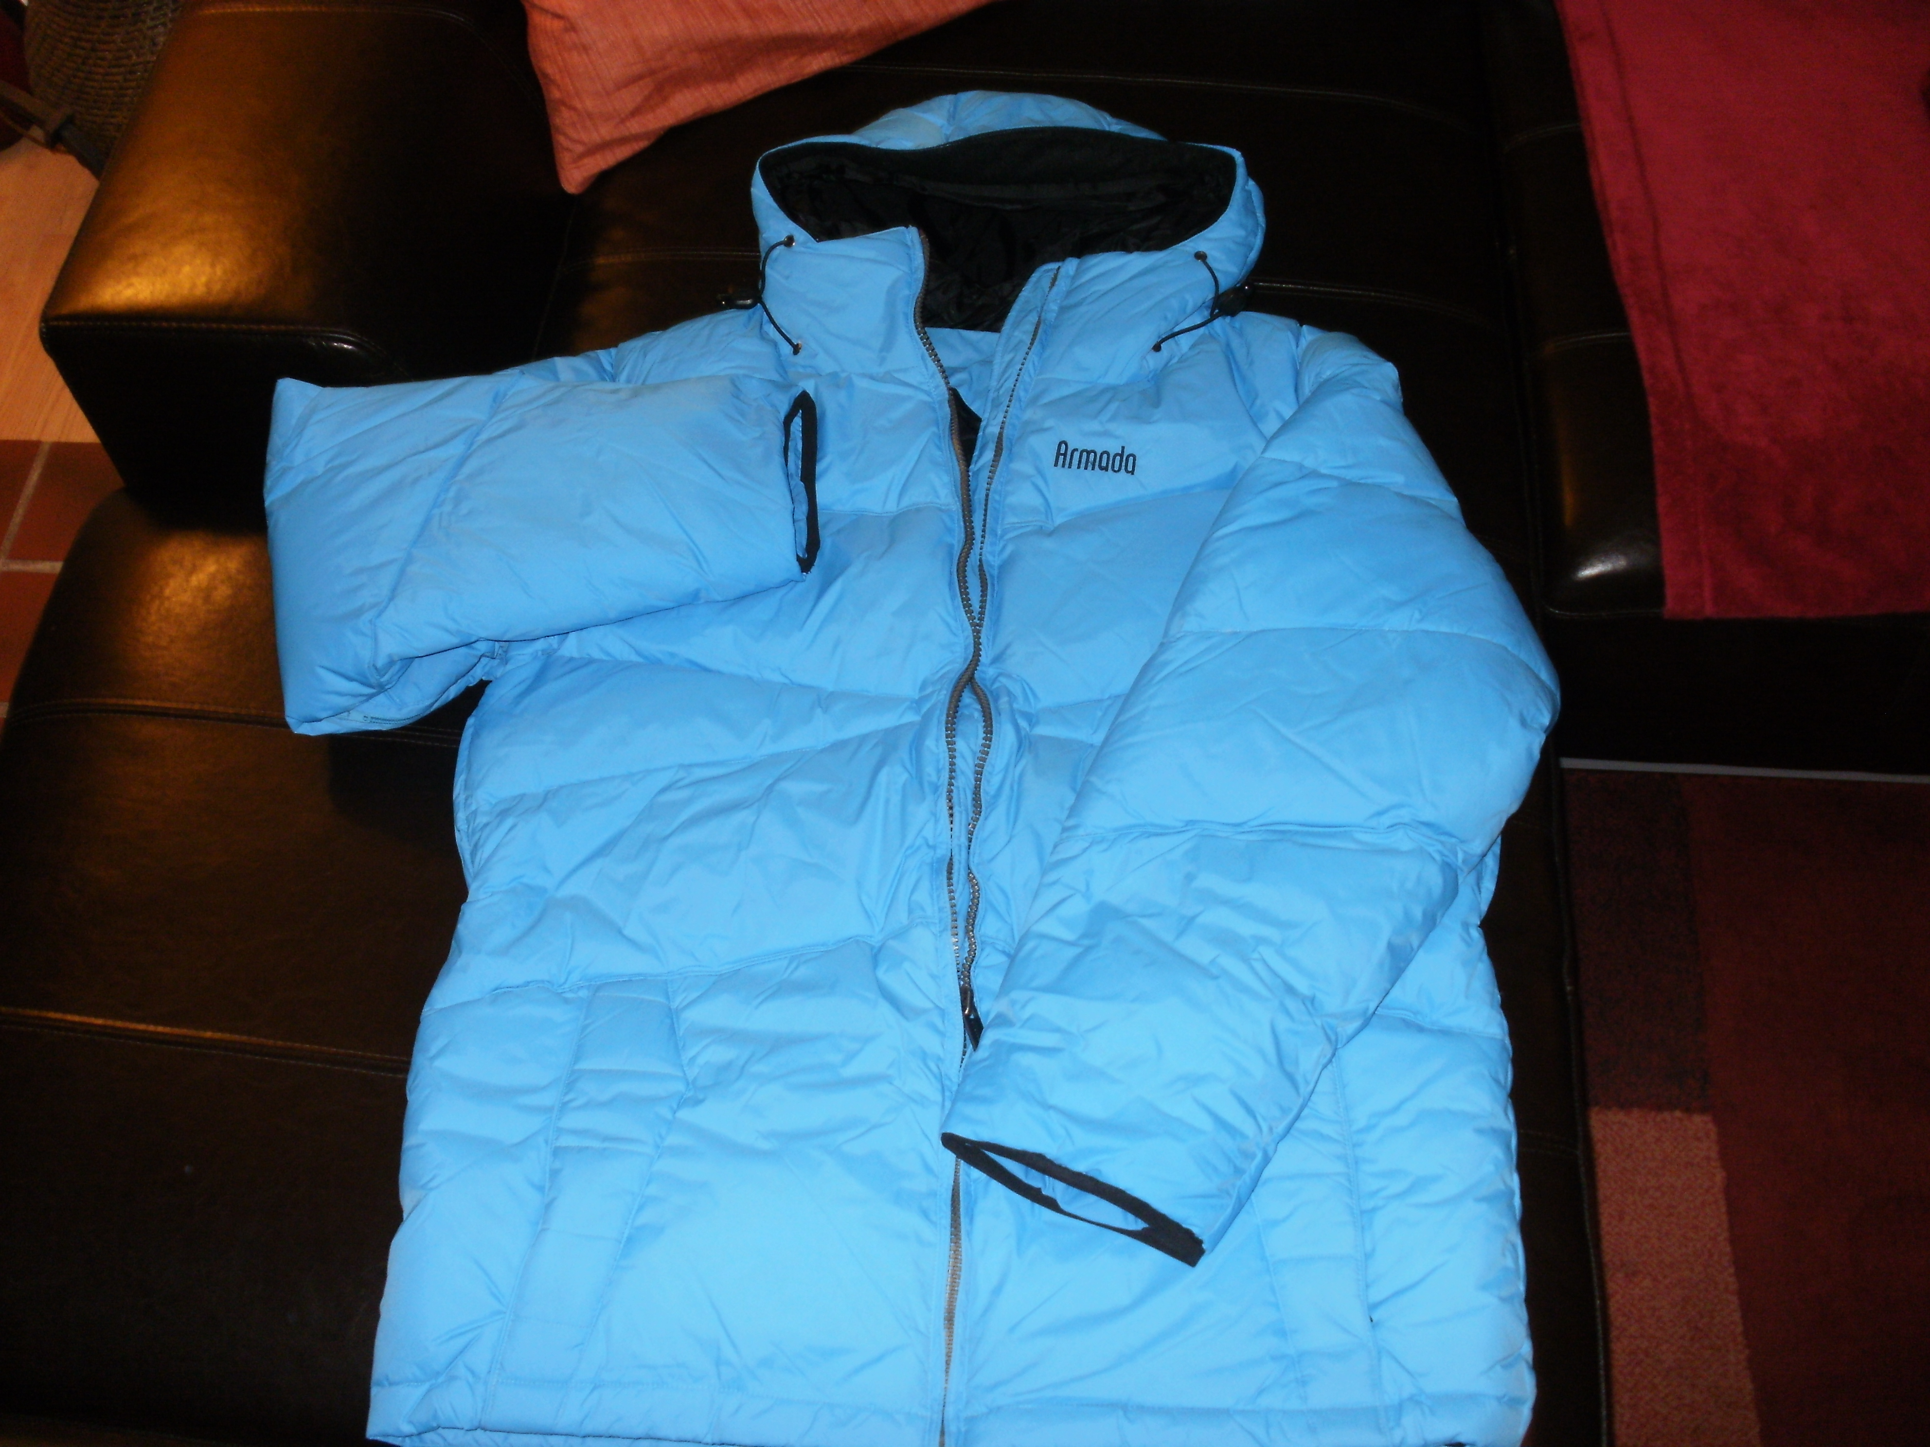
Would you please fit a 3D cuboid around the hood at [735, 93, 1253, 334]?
[{"bbox_3d":[0.029,-0.353,1.392,0.345,0.150,0.220,2,59,2],"label":"hood"}]

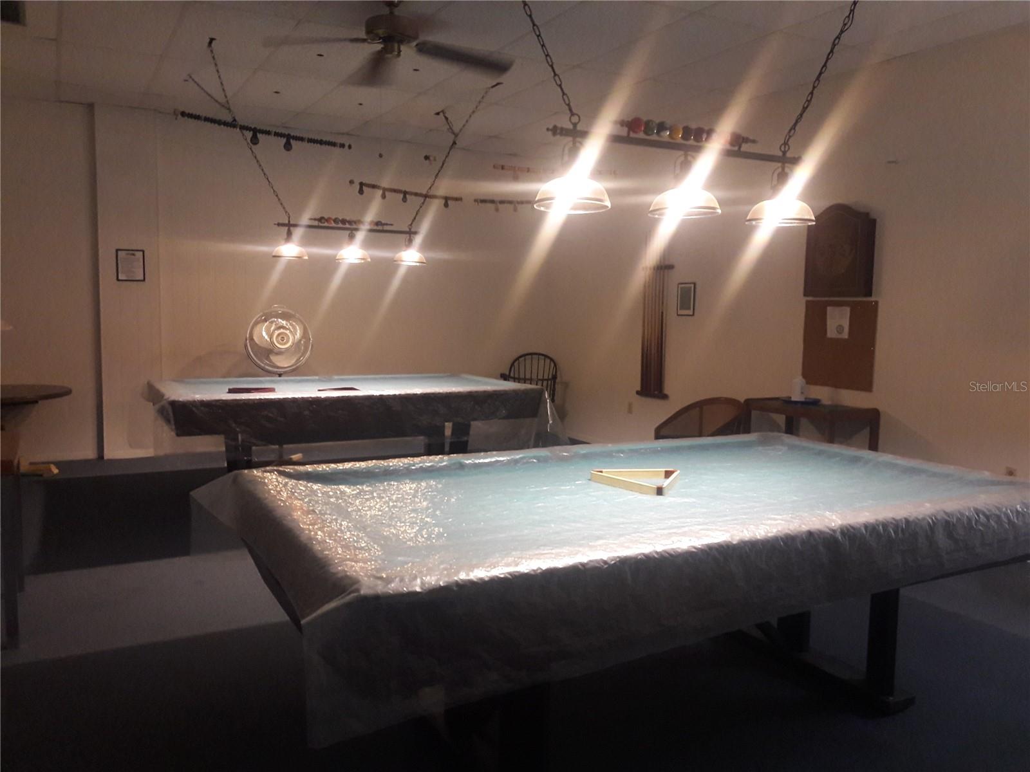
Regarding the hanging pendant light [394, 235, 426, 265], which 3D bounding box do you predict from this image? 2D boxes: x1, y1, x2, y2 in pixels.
[{"bbox_3d":[-0.799,-1.036,6.366,0.250,0.235,0.250,1,6,0],"label":"hanging pendant light"}]

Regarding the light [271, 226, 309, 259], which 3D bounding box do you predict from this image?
[{"bbox_3d":[-1.603,-1.022,5.928,0.250,0.240,0.250,-2,7,-28],"label":"light"}]

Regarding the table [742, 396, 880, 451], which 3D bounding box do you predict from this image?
[{"bbox_3d":[2.005,0.498,5.748,0.460,0.745,0.770,-2,7,-28],"label":"table"}]

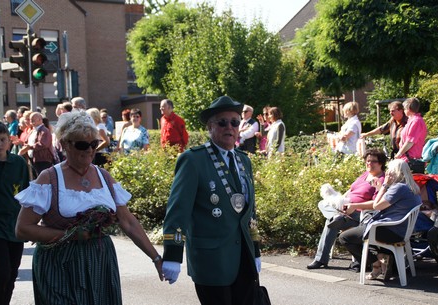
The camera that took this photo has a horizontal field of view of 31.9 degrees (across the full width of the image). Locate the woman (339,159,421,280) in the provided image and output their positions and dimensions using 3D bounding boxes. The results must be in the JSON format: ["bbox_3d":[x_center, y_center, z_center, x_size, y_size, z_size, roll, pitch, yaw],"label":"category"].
[{"bbox_3d":[1.625,0.674,7.700,0.800,1.220,0.520,-1,3,18],"label":"woman"}]

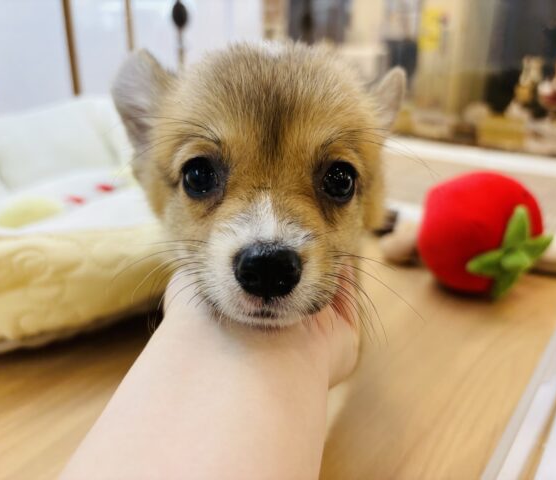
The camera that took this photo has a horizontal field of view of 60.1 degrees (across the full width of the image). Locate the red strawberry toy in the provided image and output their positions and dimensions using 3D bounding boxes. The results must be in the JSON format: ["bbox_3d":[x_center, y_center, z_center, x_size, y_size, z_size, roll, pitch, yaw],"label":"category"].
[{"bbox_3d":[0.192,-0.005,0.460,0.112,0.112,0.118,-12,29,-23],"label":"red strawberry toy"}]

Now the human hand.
[{"bbox_3d":[-0.007,0.034,0.207,0.080,0.050,0.090,4,26,11],"label":"human hand"}]

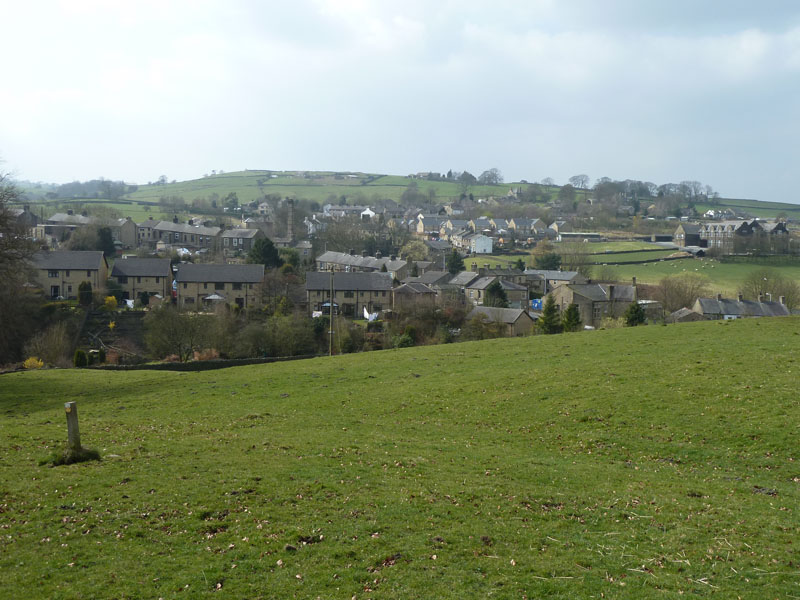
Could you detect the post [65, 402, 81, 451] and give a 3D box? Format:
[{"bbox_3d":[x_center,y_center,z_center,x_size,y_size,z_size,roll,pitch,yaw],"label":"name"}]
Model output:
[{"bbox_3d":[-4.597,1.779,13.000,0.125,0.670,0.125,-4,5,12],"label":"post"}]

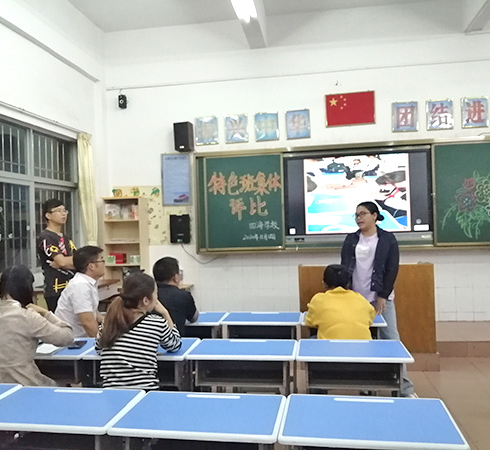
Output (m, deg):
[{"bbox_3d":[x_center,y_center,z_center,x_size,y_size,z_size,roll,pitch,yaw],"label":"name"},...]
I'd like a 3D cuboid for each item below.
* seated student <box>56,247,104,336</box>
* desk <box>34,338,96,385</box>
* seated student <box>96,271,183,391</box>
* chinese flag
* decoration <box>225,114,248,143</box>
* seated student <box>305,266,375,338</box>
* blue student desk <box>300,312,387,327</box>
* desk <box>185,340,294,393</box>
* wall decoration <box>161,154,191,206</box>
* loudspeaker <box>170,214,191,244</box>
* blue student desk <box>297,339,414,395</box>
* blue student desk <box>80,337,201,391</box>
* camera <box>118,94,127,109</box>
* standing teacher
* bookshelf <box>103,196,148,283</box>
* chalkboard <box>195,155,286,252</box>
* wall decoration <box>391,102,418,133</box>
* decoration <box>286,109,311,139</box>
[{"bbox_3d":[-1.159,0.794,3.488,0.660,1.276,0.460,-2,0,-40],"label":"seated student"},{"bbox_3d":[-1.198,1.109,2.797,0.600,0.710,0.385,-2,0,9],"label":"desk"},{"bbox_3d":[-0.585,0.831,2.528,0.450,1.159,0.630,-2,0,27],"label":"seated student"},{"bbox_3d":[1.316,-1.436,5.606,0.599,0.409,0.030,-2,0,8],"label":"chinese flag"},{"bbox_3d":[-0.106,-1.241,5.809,0.291,0.359,0.030,-2,0,8],"label":"decoration"},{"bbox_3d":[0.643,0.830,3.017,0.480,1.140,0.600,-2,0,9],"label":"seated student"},{"bbox_3d":[0.743,1.050,3.378,0.600,0.710,0.385,-2,0,9],"label":"blue student desk"},{"bbox_3d":[0.008,1.071,2.771,0.640,0.644,0.420,-2,0,8],"label":"desk"},{"bbox_3d":[-0.913,-0.598,6.009,0.385,0.689,0.020,-2,0,9],"label":"wall decoration"},{"bbox_3d":[-0.844,0.053,5.961,0.255,0.373,0.090,-2,0,9],"label":"loudspeaker"},{"bbox_3d":[0.609,1.049,2.529,0.600,0.710,0.385,-2,0,9],"label":"blue student desk"},{"bbox_3d":[-0.596,1.089,2.706,0.600,0.710,0.385,-2,0,9],"label":"blue student desk"},{"bbox_3d":[-1.625,-1.638,5.999,0.090,0.170,0.080,-2,0,9],"label":"camera"},{"bbox_3d":[1.076,0.586,3.634,0.520,1.556,0.350,-2,0,35],"label":"standing teacher"},{"bbox_3d":[-1.543,0.551,5.900,0.490,1.800,0.280,-2,0,9],"label":"bookshelf"},{"bbox_3d":[-0.050,-0.283,5.752,1.080,1.225,0.060,-2,0,9],"label":"chalkboard"},{"bbox_3d":[1.953,-1.312,5.487,0.300,0.357,0.030,-2,0,9],"label":"wall decoration"},{"bbox_3d":[0.683,-1.279,5.756,0.295,0.363,0.020,-2,0,9],"label":"decoration"}]

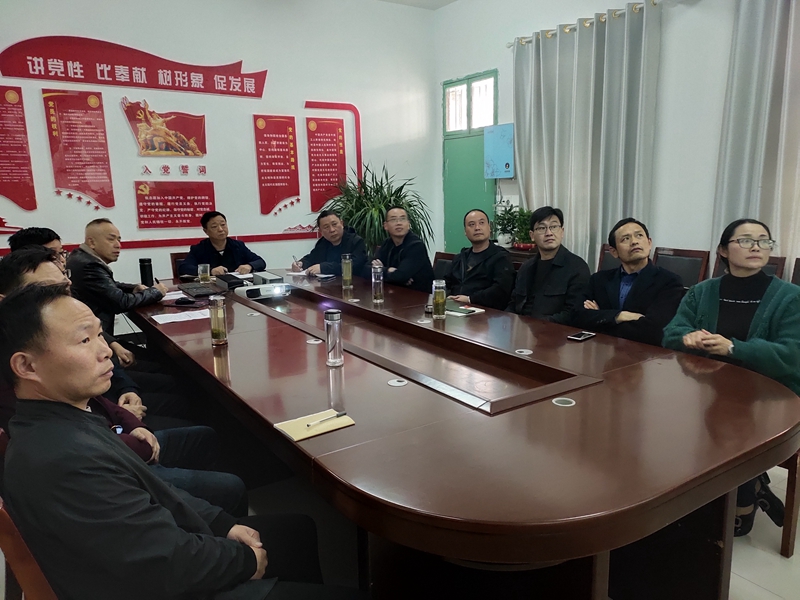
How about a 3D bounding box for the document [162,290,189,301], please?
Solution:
[{"bbox_3d":[-1.500,-0.031,3.481,0.220,0.010,0.280,-7,12,-31],"label":"document"}]

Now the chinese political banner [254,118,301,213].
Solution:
[{"bbox_3d":[-1.224,-1.353,5.345,0.455,0.951,0.030,-7,12,-31],"label":"chinese political banner"}]

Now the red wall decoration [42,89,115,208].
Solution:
[{"bbox_3d":[-2.750,-1.291,4.566,0.436,0.954,0.020,-9,14,-35],"label":"red wall decoration"}]

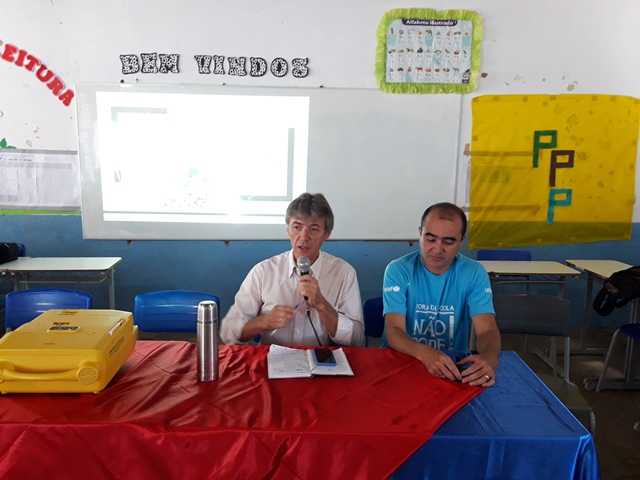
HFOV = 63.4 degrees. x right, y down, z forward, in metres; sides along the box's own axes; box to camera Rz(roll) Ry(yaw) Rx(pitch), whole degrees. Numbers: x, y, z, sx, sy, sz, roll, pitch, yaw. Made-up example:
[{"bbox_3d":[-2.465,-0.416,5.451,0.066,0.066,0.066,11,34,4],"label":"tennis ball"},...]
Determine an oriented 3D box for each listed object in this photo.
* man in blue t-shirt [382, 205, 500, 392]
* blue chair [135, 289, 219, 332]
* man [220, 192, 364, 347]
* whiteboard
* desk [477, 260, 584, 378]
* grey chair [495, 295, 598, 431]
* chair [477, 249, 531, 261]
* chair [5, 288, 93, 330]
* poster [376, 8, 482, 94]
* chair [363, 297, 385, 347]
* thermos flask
[{"bbox_3d":[0.474,0.511,2.017,0.520,1.290,0.780,2,9,7],"label":"man in blue t-shirt"},{"bbox_3d":[-0.698,0.679,2.358,0.430,0.830,0.510,1,9,0],"label":"blue chair"},{"bbox_3d":[-0.106,0.487,2.035,0.580,1.320,0.740,1,9,5],"label":"man"},{"bbox_3d":[-0.382,-0.611,4.239,3.091,1.236,0.030,0,9,-3],"label":"whiteboard"},{"bbox_3d":[1.499,0.545,3.831,0.610,0.710,0.480,1,9,4],"label":"desk"},{"bbox_3d":[0.932,0.701,2.308,0.430,0.840,0.520,2,9,7],"label":"grey chair"},{"bbox_3d":[1.414,0.489,3.893,0.430,0.800,0.510,1,9,3],"label":"chair"},{"bbox_3d":[-1.288,0.674,2.328,0.430,0.835,0.510,1,9,0],"label":"chair"},{"bbox_3d":[0.877,-1.510,4.147,0.846,0.652,0.040,0,9,-3],"label":"poster"},{"bbox_3d":[0.402,0.700,2.309,0.430,0.830,0.510,1,9,0],"label":"chair"},{"bbox_3d":[-0.353,0.319,1.626,0.066,0.250,0.066,1,9,0],"label":"thermos flask"}]

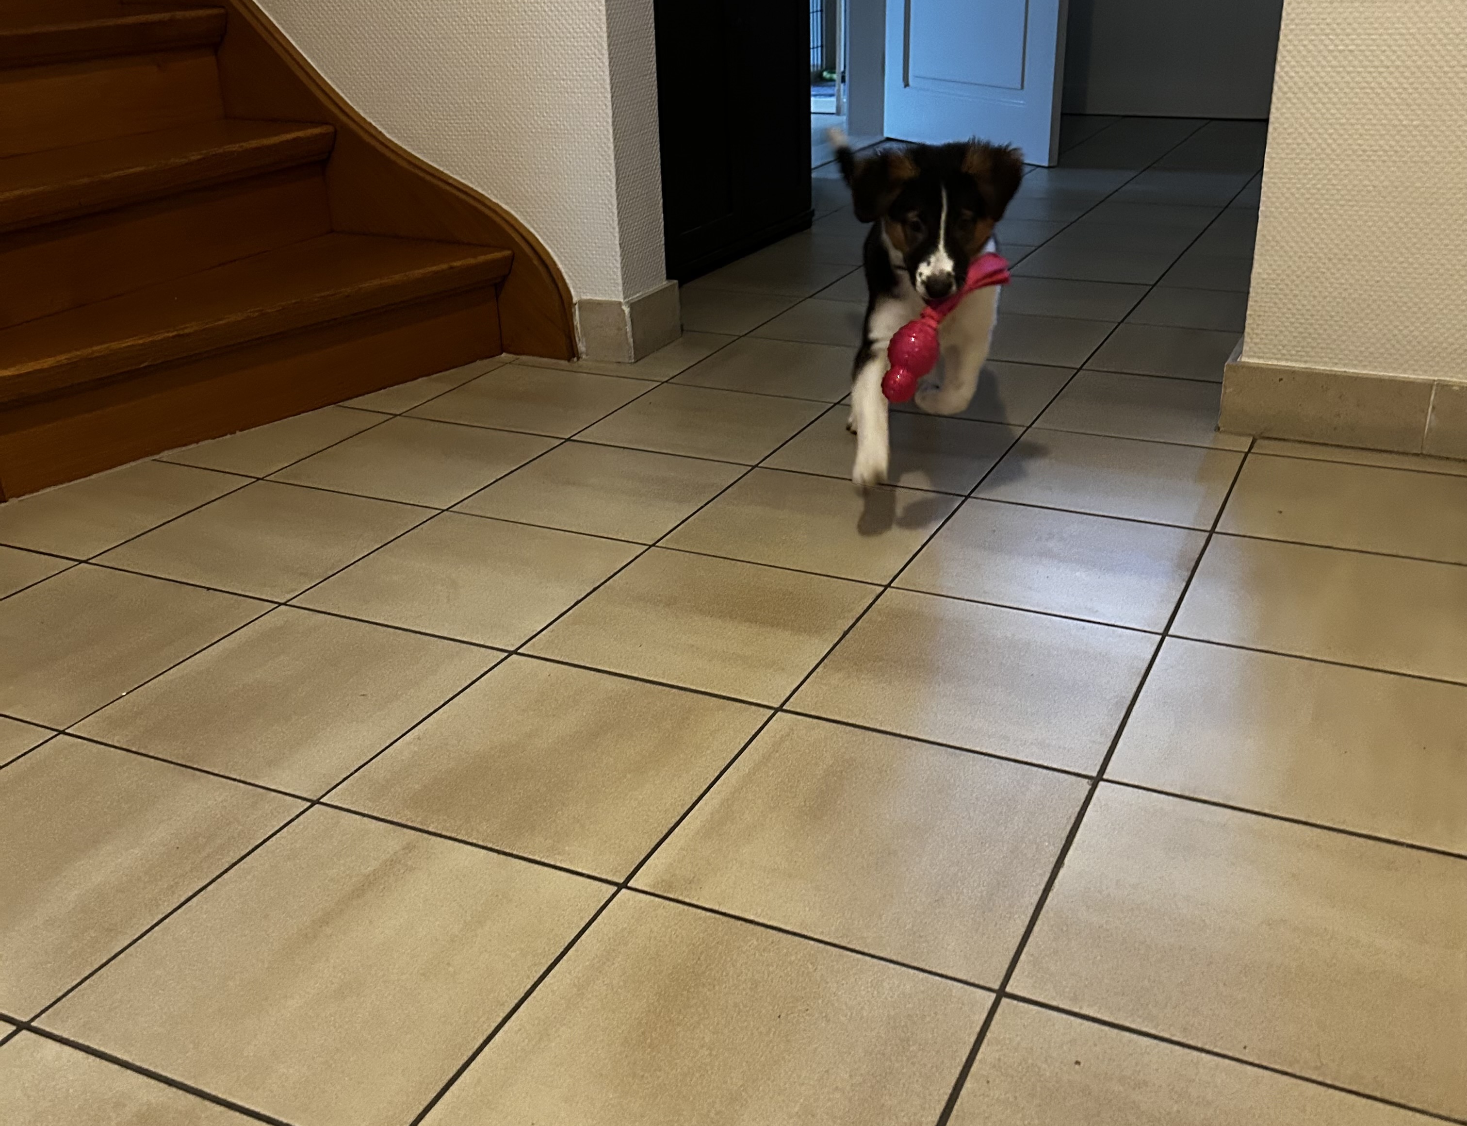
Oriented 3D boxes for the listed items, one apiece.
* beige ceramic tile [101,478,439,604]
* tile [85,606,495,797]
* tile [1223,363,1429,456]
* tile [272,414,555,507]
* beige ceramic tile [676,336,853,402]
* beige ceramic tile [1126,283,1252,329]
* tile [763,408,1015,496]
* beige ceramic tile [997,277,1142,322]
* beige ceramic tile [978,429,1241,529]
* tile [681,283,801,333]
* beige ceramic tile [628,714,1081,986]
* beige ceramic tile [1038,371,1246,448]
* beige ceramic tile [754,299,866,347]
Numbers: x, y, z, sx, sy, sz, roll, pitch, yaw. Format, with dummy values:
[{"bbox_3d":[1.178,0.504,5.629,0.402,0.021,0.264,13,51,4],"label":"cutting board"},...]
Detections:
[{"bbox_3d":[-0.573,-0.029,1.820,0.297,0.010,0.297,10,26,24],"label":"beige ceramic tile"},{"bbox_3d":[-0.430,0.131,1.450,0.297,0.010,0.297,10,26,24],"label":"tile"},{"bbox_3d":[0.818,-0.215,2.034,0.265,0.100,0.011,10,26,24],"label":"tile"},{"bbox_3d":[-0.442,-0.141,2.068,0.297,0.012,0.297,10,26,24],"label":"tile"},{"bbox_3d":[0.089,-0.320,2.444,0.297,0.010,0.297,10,26,24],"label":"beige ceramic tile"},{"bbox_3d":[0.901,-0.459,2.713,0.297,0.010,0.297,10,26,24],"label":"beige ceramic tile"},{"bbox_3d":[0.232,-0.161,2.074,0.297,0.010,0.297,10,26,24],"label":"tile"},{"bbox_3d":[0.624,-0.499,2.817,0.297,0.012,0.297,10,26,24],"label":"beige ceramic tile"},{"bbox_3d":[0.506,-0.114,1.951,0.297,0.012,0.297,10,26,24],"label":"beige ceramic tile"},{"bbox_3d":[-0.049,-0.479,2.811,0.285,0.010,0.297,10,26,24],"label":"tile"},{"bbox_3d":[0.115,0.226,1.210,0.297,0.012,0.297,10,26,24],"label":"beige ceramic tile"},{"bbox_3d":[0.636,-0.227,2.209,0.297,0.012,0.297,10,26,24],"label":"beige ceramic tile"},{"bbox_3d":[0.221,-0.433,2.690,0.297,0.012,0.297,10,26,24],"label":"beige ceramic tile"}]

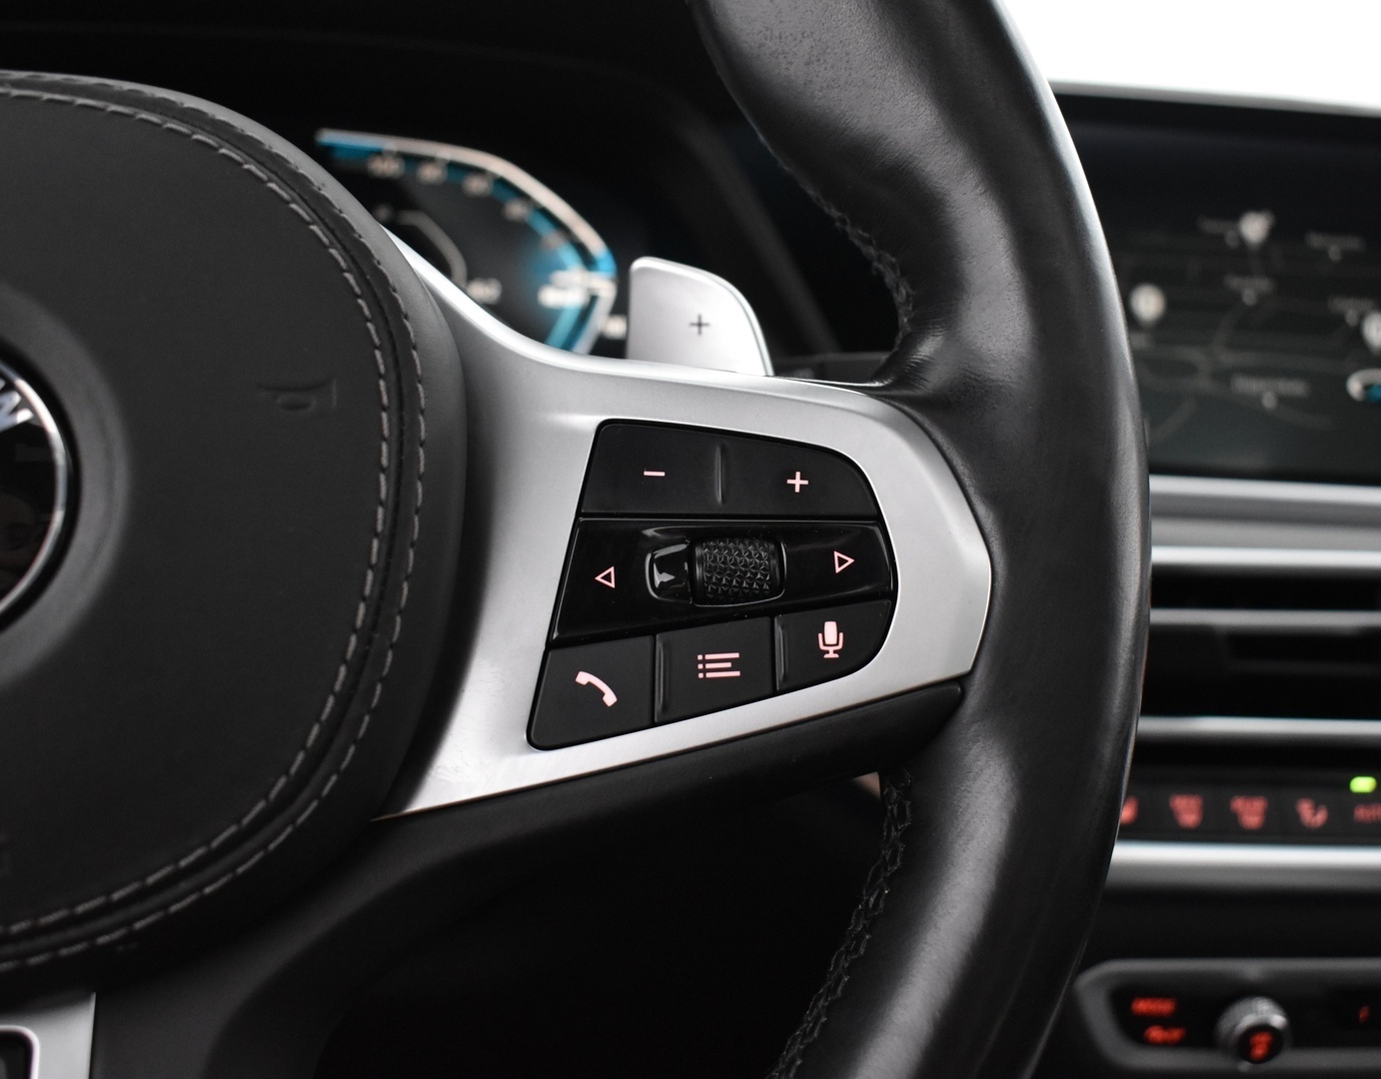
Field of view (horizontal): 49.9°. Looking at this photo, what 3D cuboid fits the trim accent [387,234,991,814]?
[{"bbox_3d":[-0.001,-0.002,0.241,0.097,0.090,0.028,1,-10,-8],"label":"trim accent"}]

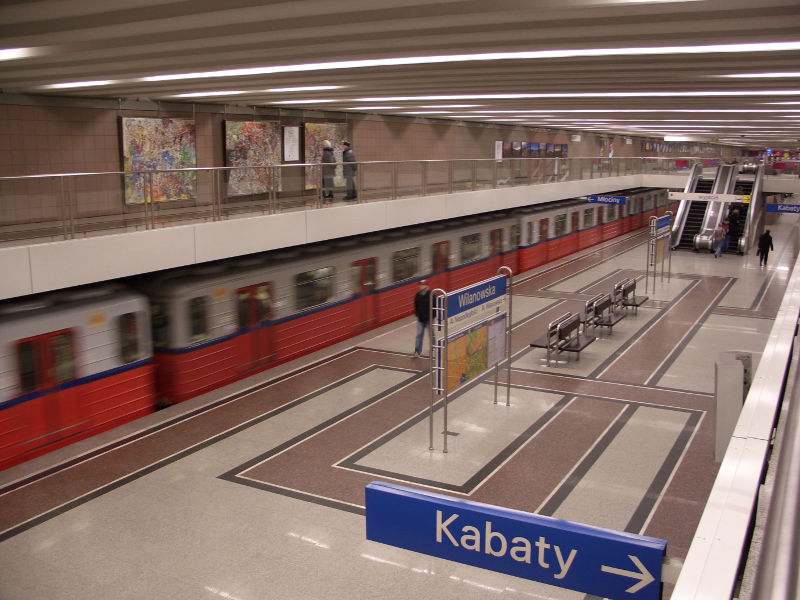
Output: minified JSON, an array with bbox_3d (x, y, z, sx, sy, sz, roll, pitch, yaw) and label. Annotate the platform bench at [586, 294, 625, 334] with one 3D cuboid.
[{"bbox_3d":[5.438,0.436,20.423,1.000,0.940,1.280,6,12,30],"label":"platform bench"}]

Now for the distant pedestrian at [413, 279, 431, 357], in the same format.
[{"bbox_3d":[0.577,0.436,17.757,0.550,1.770,0.420,9,14,37],"label":"distant pedestrian"}]

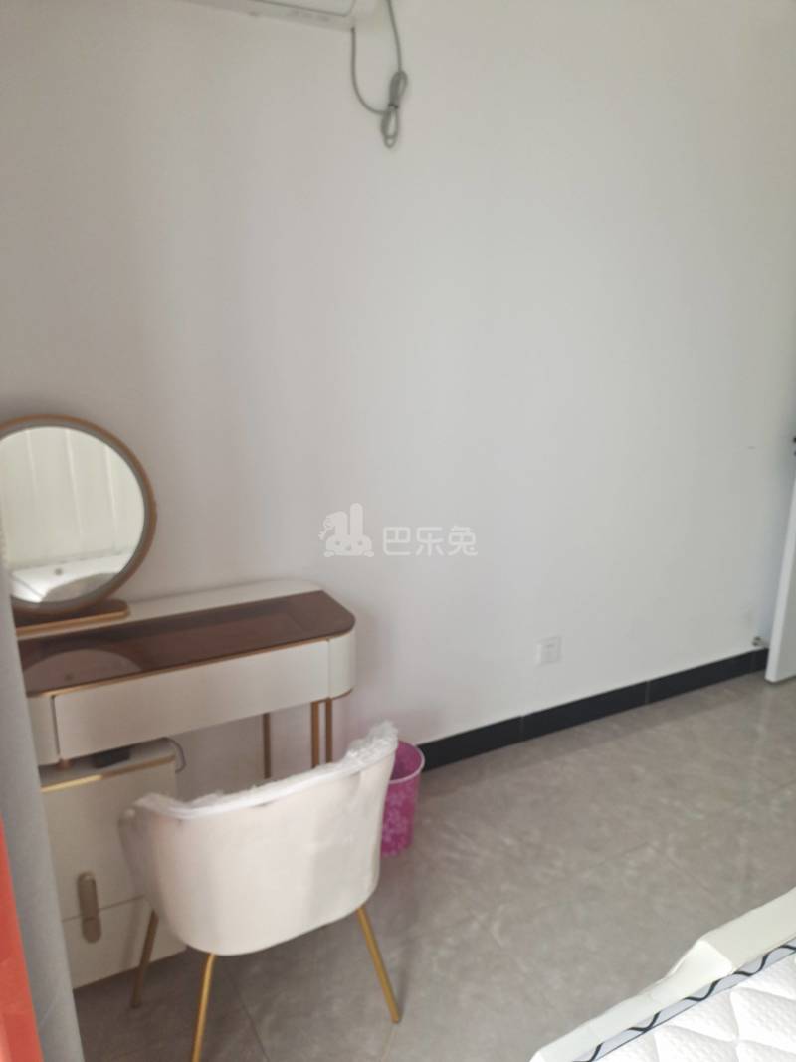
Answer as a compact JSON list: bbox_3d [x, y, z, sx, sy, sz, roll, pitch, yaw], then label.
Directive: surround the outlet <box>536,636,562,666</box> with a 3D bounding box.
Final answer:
[{"bbox_3d":[0.524,0.418,2.666,0.090,0.090,0.013,-7,18,-27],"label":"outlet"}]

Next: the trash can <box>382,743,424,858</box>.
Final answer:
[{"bbox_3d":[-0.038,0.760,2.182,0.222,0.245,0.222,1,16,0],"label":"trash can"}]

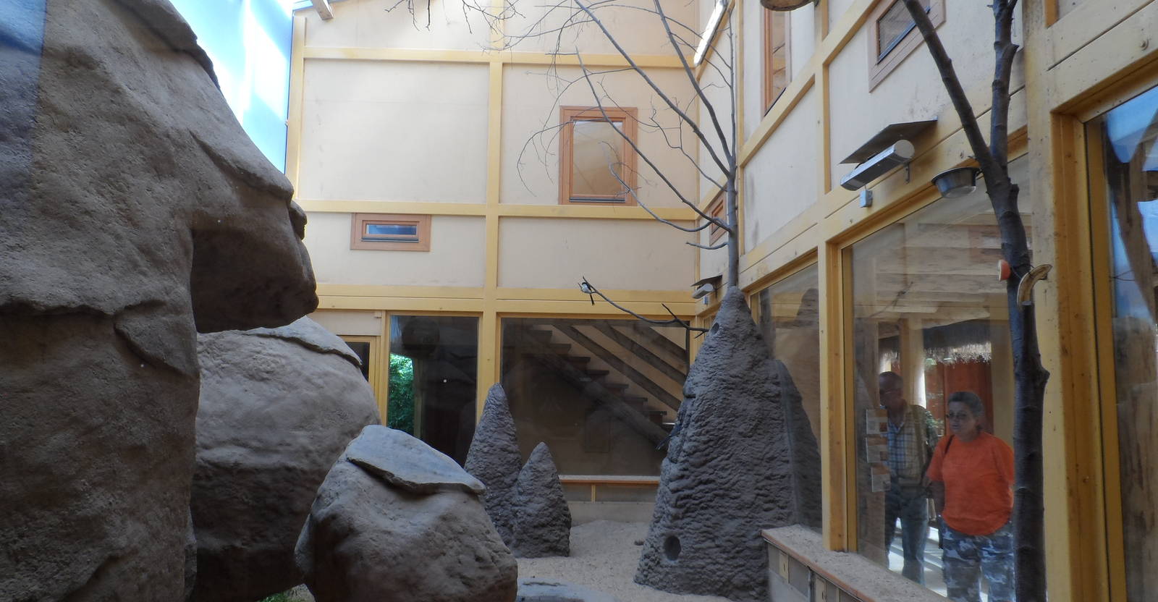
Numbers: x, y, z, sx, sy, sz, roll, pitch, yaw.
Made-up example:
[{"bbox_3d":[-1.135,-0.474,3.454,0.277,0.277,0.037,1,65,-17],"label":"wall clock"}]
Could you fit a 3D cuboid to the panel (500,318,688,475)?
[{"bbox_3d":[0.196,1.139,9.621,2.263,1.867,0.040,1,-6,-2],"label":"panel"}]

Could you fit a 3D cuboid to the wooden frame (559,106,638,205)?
[{"bbox_3d":[0.243,-1.783,9.889,0.964,1.245,0.070,1,-6,-2],"label":"wooden frame"}]

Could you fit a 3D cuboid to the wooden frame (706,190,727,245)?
[{"bbox_3d":[1.506,-0.864,8.614,0.070,0.420,0.876,1,-6,-2],"label":"wooden frame"}]

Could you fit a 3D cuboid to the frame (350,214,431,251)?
[{"bbox_3d":[-2.267,-0.823,9.702,0.949,0.442,0.070,1,-6,-2],"label":"frame"}]

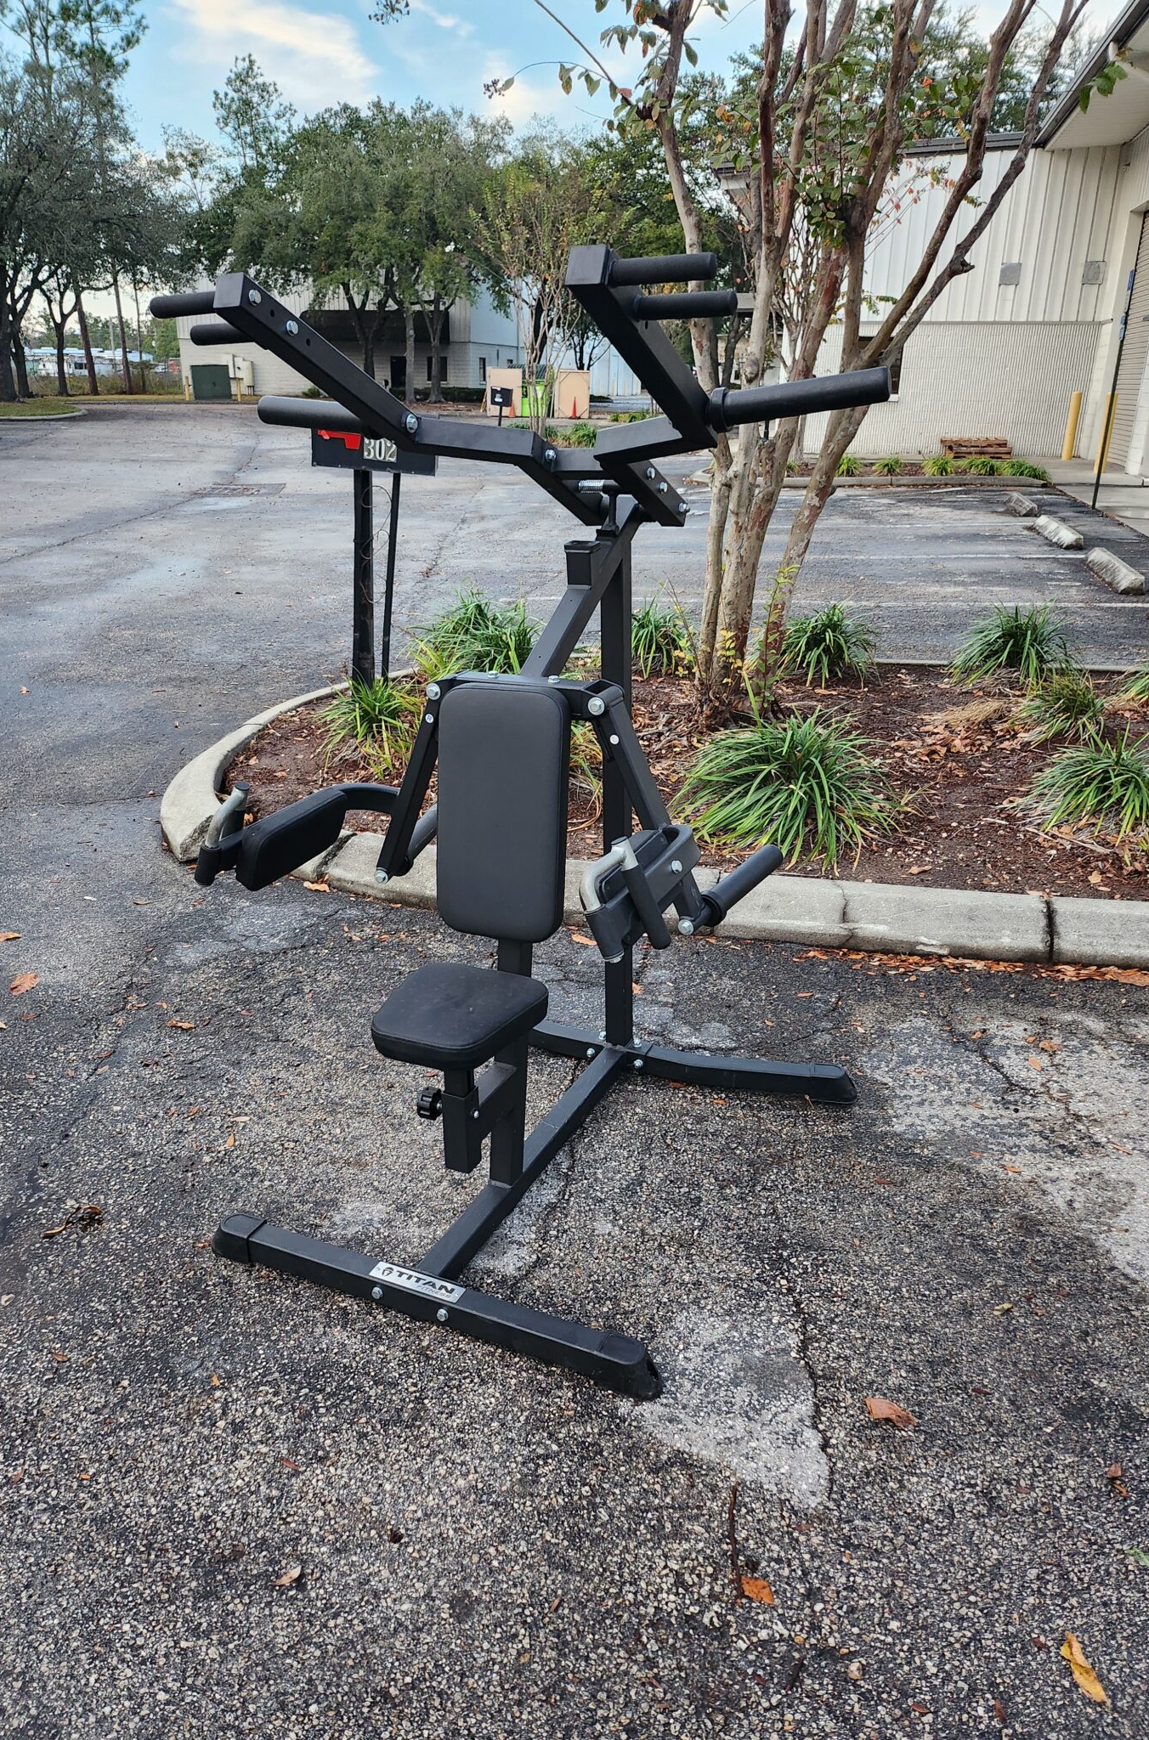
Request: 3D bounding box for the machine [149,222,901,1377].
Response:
[{"bbox_3d":[-0.079,-0.174,2.284,1.210,1.715,1.080,10,25,23],"label":"machine"}]

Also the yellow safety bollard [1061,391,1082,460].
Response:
[{"bbox_3d":[8.640,-7.719,20.952,0.160,1.130,0.160,5,23,10],"label":"yellow safety bollard"}]

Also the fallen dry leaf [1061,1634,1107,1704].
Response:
[{"bbox_3d":[0.662,1.039,1.568,0.034,0.016,0.094,-3,23,-9],"label":"fallen dry leaf"}]

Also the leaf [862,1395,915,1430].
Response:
[{"bbox_3d":[0.511,0.879,1.954,0.082,0.018,0.050,17,28,33],"label":"leaf"}]

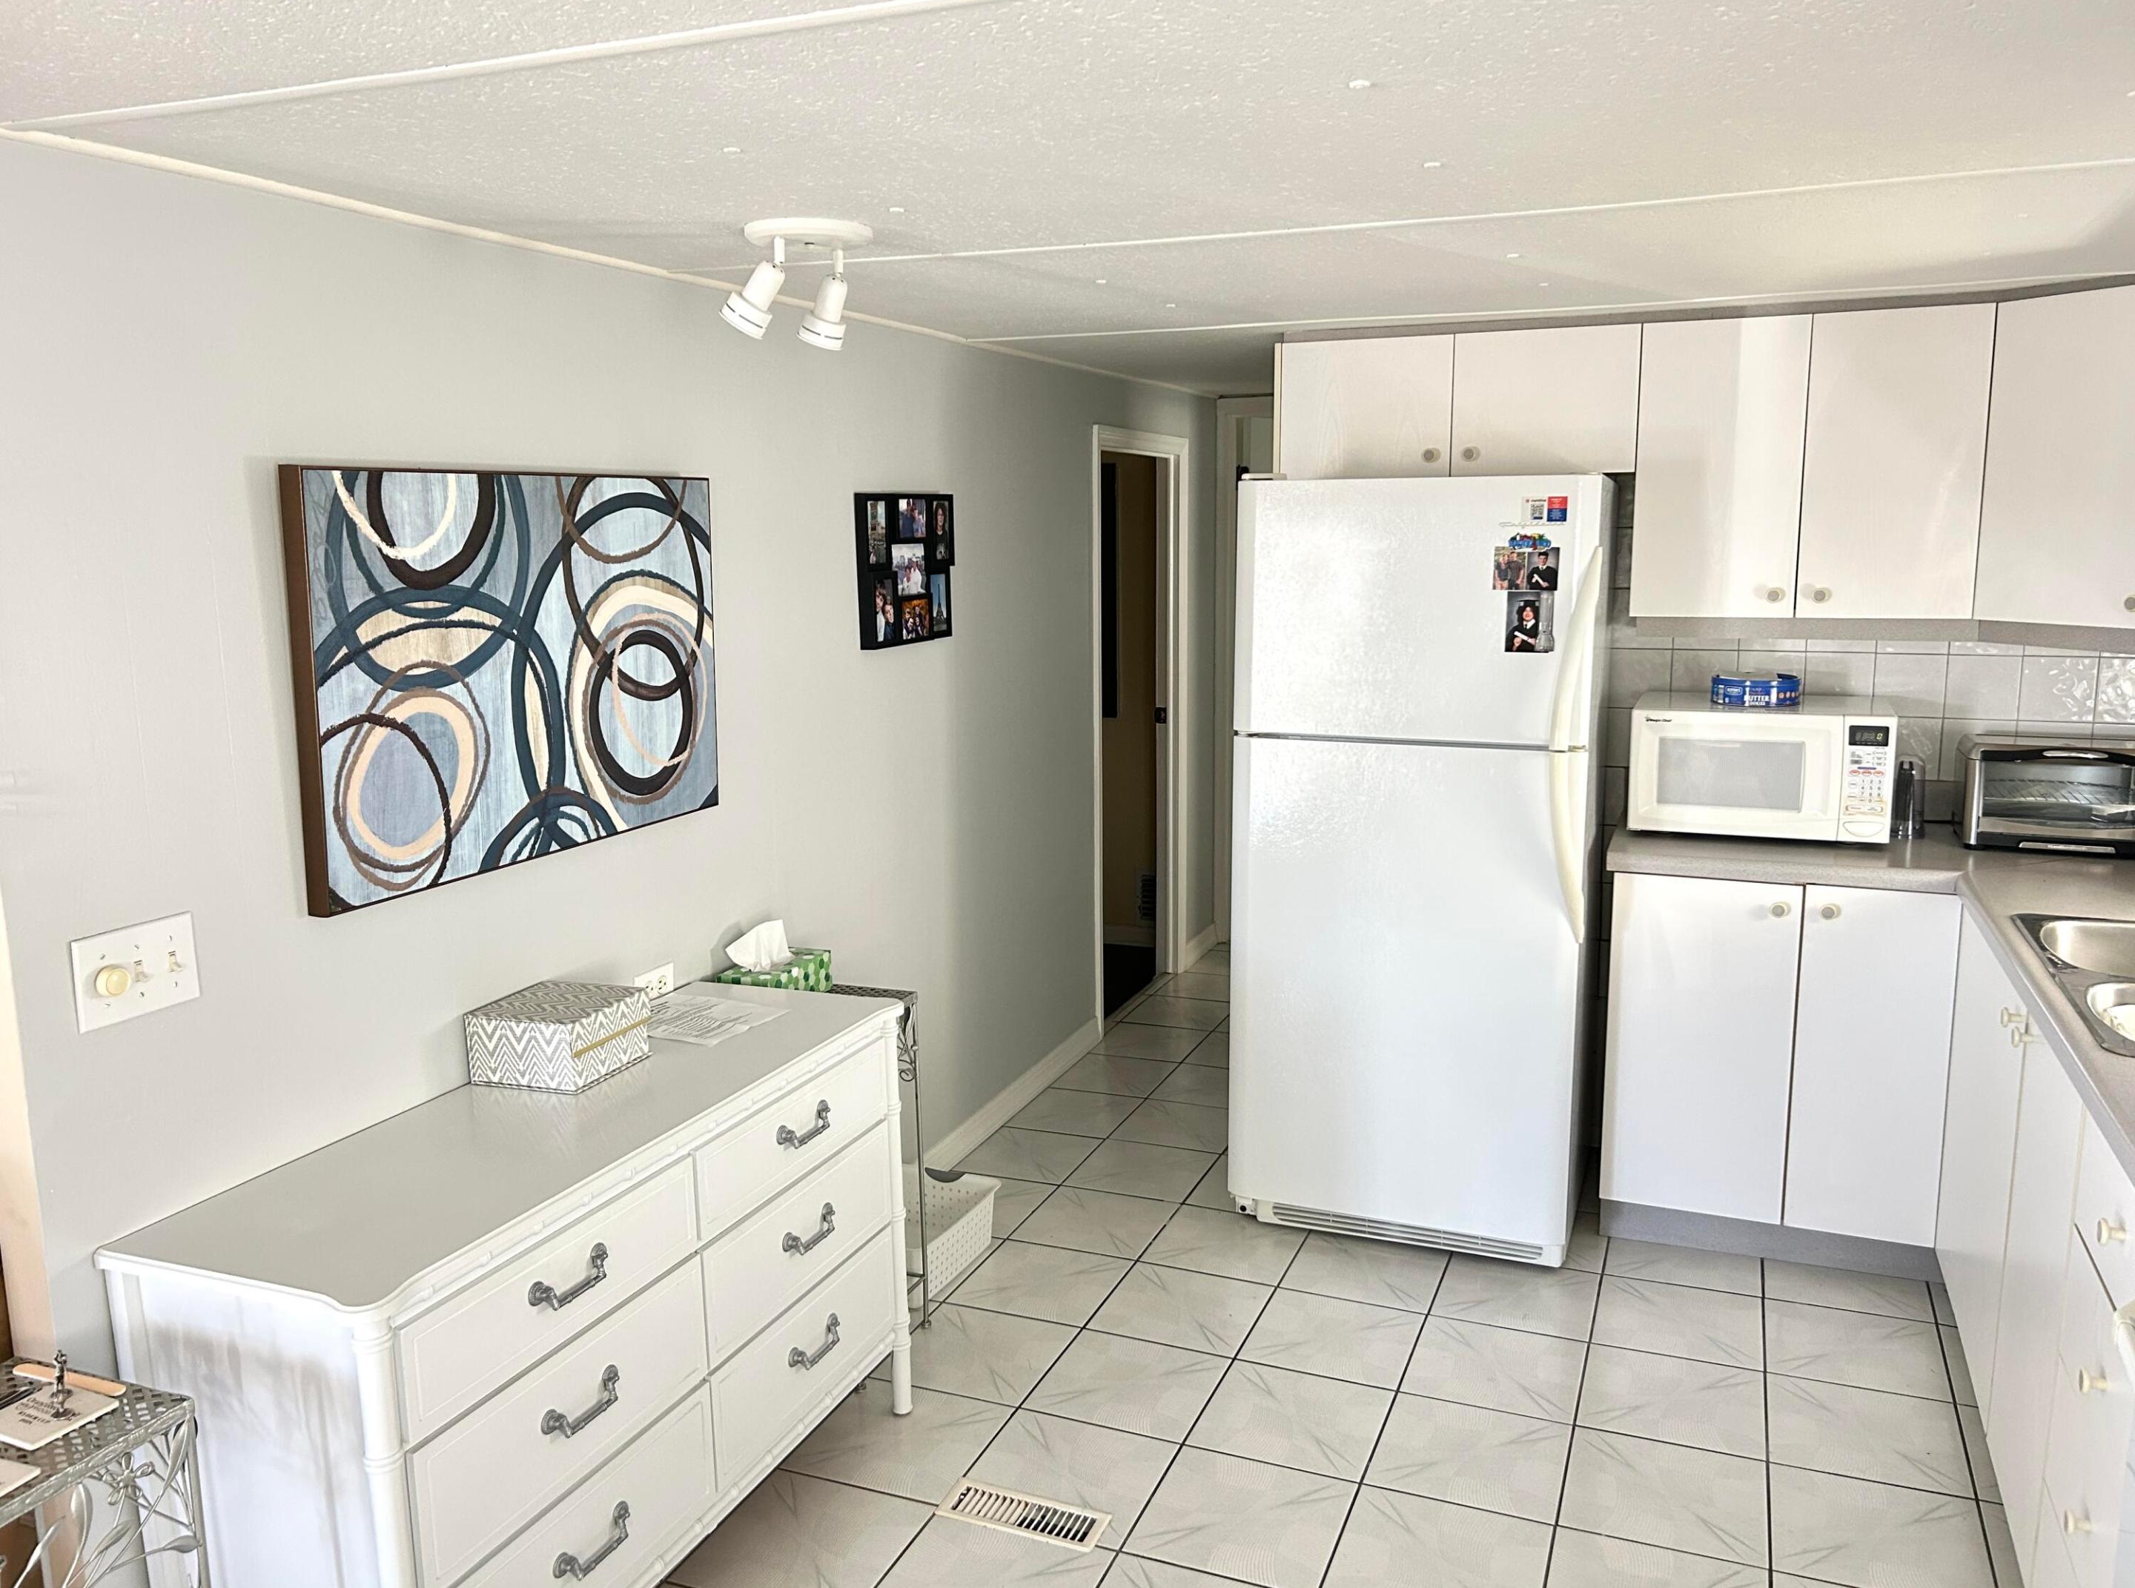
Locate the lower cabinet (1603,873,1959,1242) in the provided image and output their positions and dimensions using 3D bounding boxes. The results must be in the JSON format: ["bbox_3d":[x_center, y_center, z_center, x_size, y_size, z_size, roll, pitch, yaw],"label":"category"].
[{"bbox_3d":[1.642,0.542,3.758,0.678,0.808,0.610,3,10,22],"label":"lower cabinet"}]

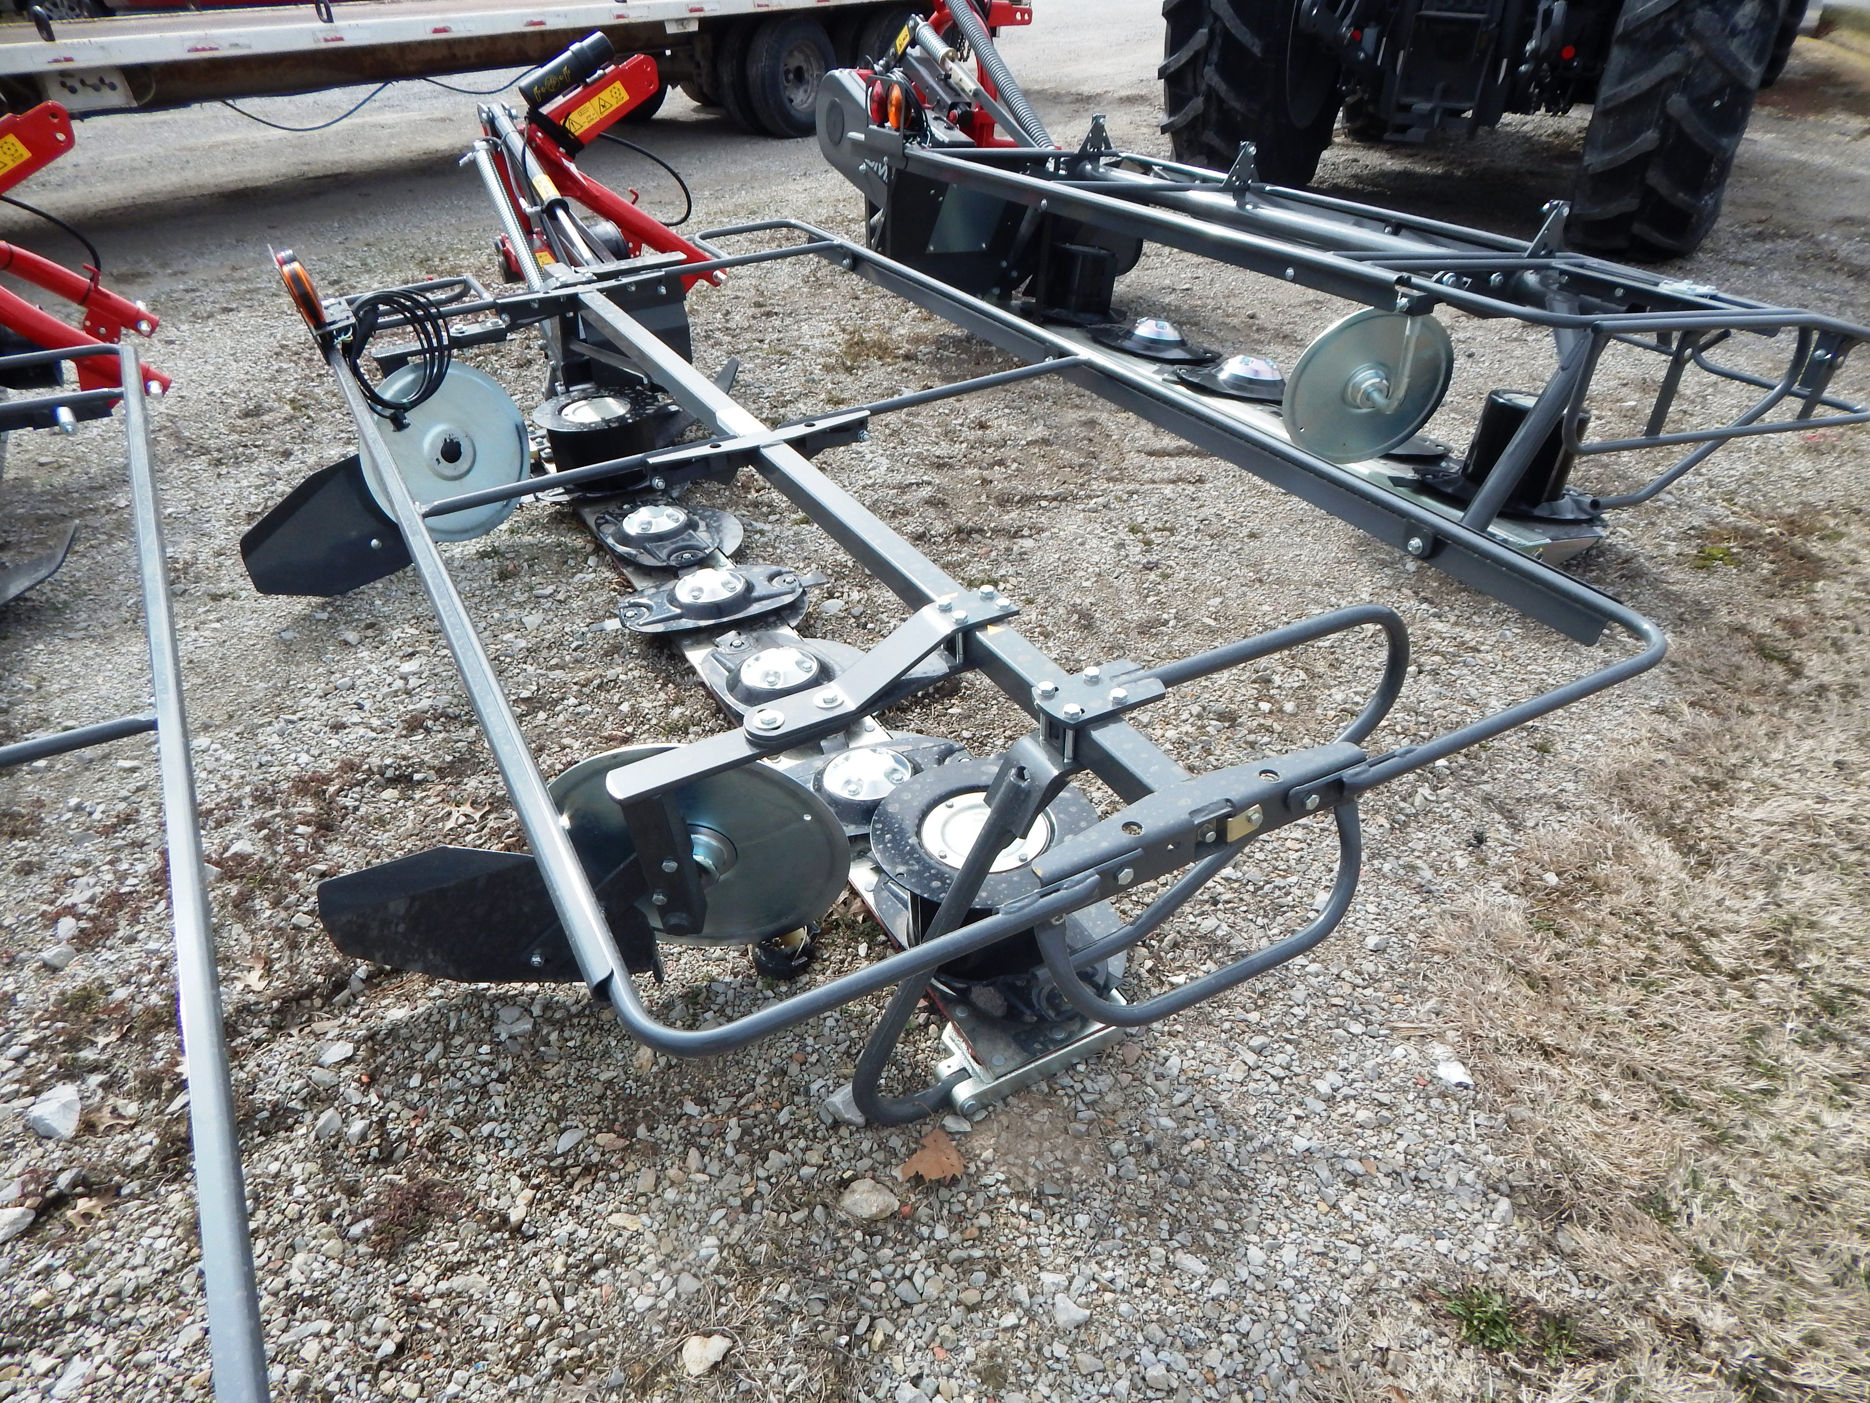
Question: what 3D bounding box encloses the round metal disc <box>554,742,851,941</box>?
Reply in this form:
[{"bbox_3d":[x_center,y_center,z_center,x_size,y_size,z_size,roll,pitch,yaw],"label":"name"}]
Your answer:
[{"bbox_3d":[-0.319,0.209,1.574,0.410,0.410,0.060,1,43,6],"label":"round metal disc"}]

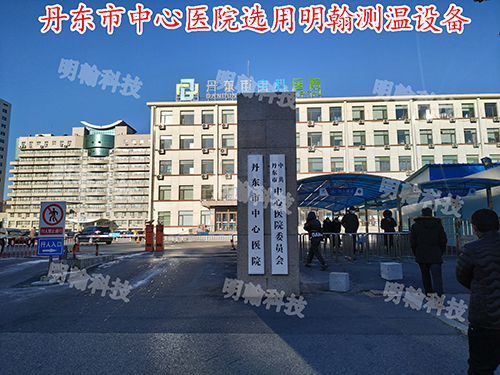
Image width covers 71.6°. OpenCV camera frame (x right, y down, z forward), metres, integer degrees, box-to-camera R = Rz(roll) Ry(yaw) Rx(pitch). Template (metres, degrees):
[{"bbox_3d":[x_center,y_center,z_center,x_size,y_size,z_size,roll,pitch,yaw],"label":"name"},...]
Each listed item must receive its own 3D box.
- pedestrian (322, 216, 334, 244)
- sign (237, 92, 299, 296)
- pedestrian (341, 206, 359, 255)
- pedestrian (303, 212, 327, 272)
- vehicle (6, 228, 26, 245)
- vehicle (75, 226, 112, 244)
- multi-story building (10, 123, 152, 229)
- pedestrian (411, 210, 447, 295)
[{"bbox_3d":[3.659,2.234,16.200,0.520,1.640,0.360,0,-7,-6],"label":"pedestrian"},{"bbox_3d":[0.362,0.116,7.163,1.160,4.060,0.660,-1,-7,3],"label":"sign"},{"bbox_3d":[3.346,1.532,11.600,0.600,1.770,0.400,2,-8,-18],"label":"pedestrian"},{"bbox_3d":[1.880,1.507,9.800,0.550,1.620,0.580,5,-9,-35],"label":"pedestrian"},{"bbox_3d":[-23.500,4.900,35.000,1.820,1.520,4.500,5,-9,-36],"label":"vehicle"},{"bbox_3d":[-15.850,4.900,35.300,4.600,1.660,1.850,-7,-10,43],"label":"vehicle"},{"bbox_3d":[-65.414,-3.745,158.696,71.000,48.000,22.000,-1,-7,3],"label":"multi-story building"},{"bbox_3d":[3.368,1.213,6.599,0.600,1.700,0.380,-3,-7,18],"label":"pedestrian"}]

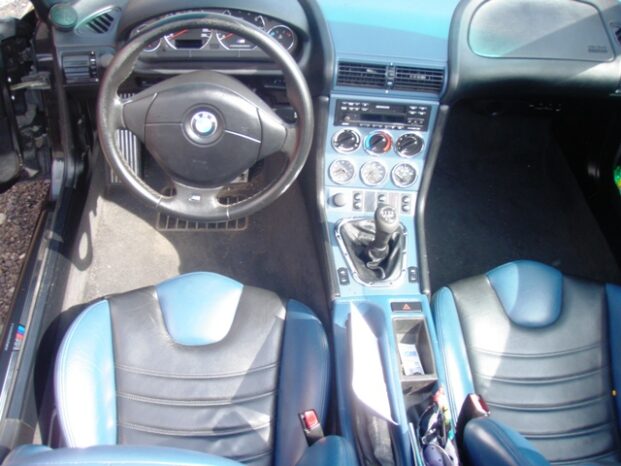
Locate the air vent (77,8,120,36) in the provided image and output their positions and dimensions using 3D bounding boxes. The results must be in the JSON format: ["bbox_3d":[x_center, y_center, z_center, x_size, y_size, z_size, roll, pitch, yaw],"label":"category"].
[{"bbox_3d":[-0.412,-0.411,1.340,0.080,0.030,0.050,11,90,9],"label":"air vent"}]

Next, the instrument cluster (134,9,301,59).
[{"bbox_3d":[-0.191,-0.397,1.355,0.325,0.094,0.050,-1,21,-5],"label":"instrument cluster"}]

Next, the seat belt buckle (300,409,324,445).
[{"bbox_3d":[0.004,0.340,1.185,0.032,0.080,0.040,-13,33,8],"label":"seat belt buckle"}]

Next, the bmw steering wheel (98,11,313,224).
[{"bbox_3d":[-0.184,-0.201,1.225,0.380,0.380,0.095,-1,26,0],"label":"bmw steering wheel"}]

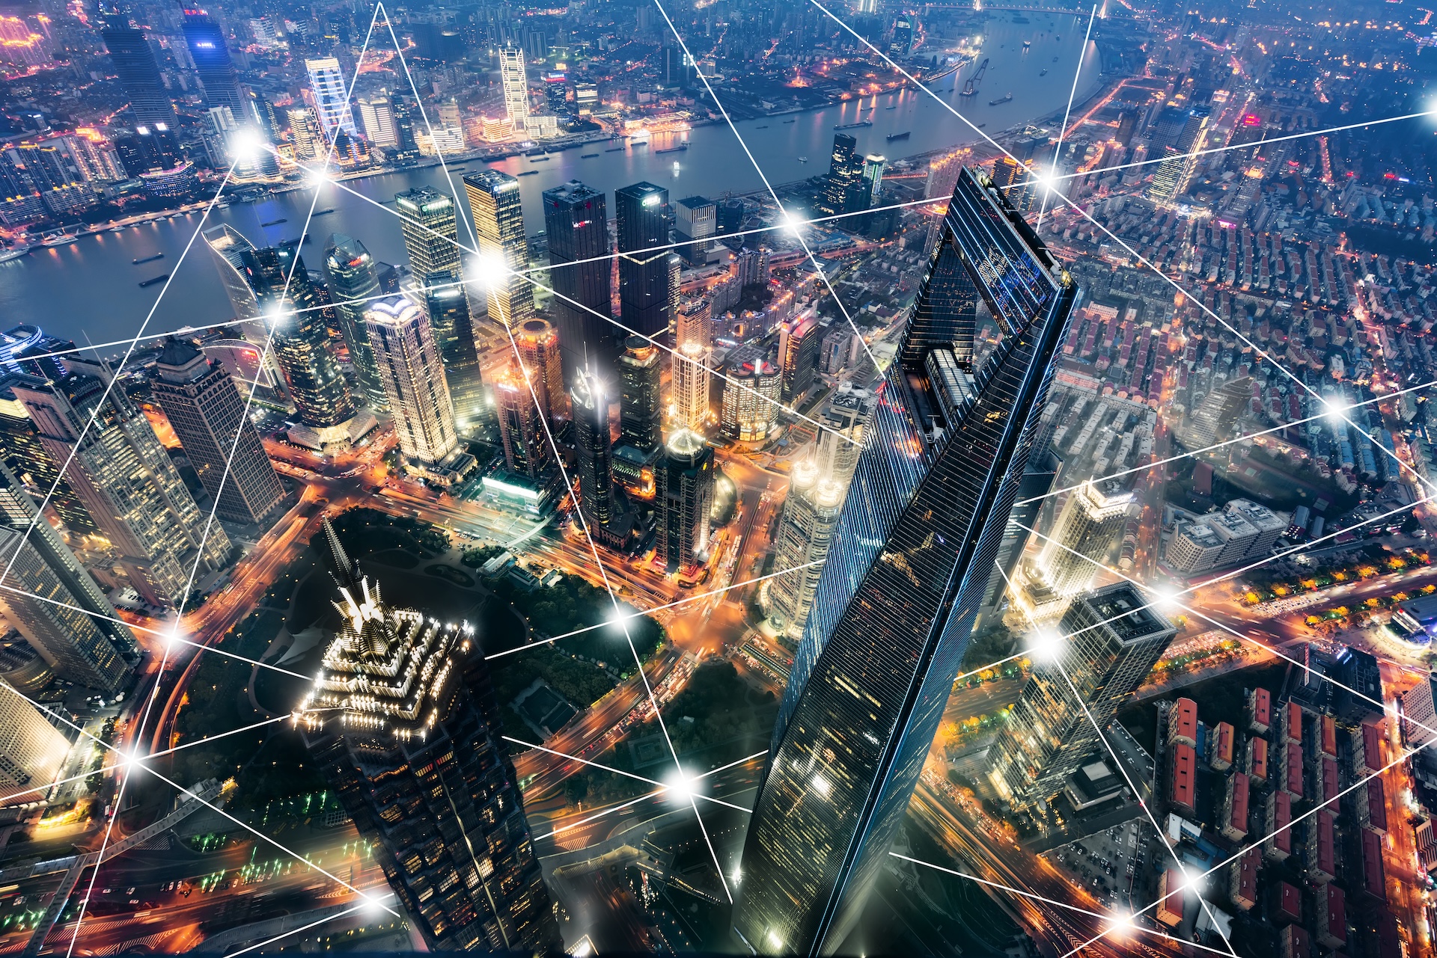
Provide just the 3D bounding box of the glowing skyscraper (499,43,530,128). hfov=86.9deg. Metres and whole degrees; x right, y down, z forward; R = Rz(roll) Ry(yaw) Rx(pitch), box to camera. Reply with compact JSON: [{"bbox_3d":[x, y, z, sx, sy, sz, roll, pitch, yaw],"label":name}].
[{"bbox_3d":[-443.780,-858.360,1665.560,44.000,163.000,38.000,-5,42,-10],"label":"glowing skyscraper"}]

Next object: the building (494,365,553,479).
[{"bbox_3d":[-202.600,-52.200,793.900,36.100,141.000,32.400,15,43,13],"label":"building"}]

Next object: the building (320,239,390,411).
[{"bbox_3d":[-401.110,-170.670,868.670,41.000,206.000,41.000,20,44,18],"label":"building"}]

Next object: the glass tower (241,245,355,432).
[{"bbox_3d":[-454.990,-146.890,834.900,46.000,212.000,46.000,22,45,20],"label":"glass tower"}]

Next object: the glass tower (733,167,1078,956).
[{"bbox_3d":[62.030,117.700,353.540,58.000,492.000,58.000,33,49,29],"label":"glass tower"}]

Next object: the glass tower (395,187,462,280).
[{"bbox_3d":[-361.170,-268.730,982.740,48.000,196.000,46.000,30,48,27],"label":"glass tower"}]

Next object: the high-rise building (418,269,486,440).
[{"bbox_3d":[-297.870,-137.770,853.620,38.000,186.000,38.000,-18,46,-22],"label":"high-rise building"}]

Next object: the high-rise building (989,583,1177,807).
[{"bbox_3d":[249.330,160.280,538.970,42.270,202.460,38.980,-13,44,-17],"label":"high-rise building"}]

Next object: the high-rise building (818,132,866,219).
[{"bbox_3d":[226.630,-551.620,1385.610,42.000,144.000,46.000,28,47,25],"label":"high-rise building"}]

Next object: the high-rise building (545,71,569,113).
[{"bbox_3d":[-391.100,-931.690,1829.570,42.820,82.000,26.770,-26,49,-29],"label":"high-rise building"}]

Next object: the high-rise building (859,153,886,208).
[{"bbox_3d":[292.800,-567.400,1446.100,22.900,93.000,24.800,-32,52,-33],"label":"high-rise building"}]

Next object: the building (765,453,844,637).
[{"bbox_3d":[79.760,64.590,666.110,37.000,168.000,47.000,-27,50,-30],"label":"building"}]

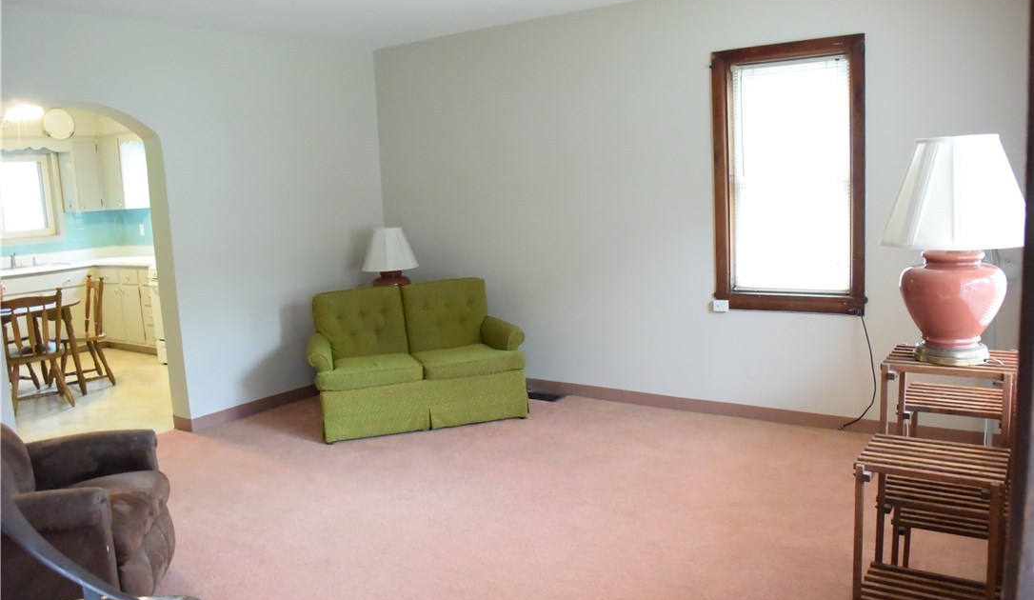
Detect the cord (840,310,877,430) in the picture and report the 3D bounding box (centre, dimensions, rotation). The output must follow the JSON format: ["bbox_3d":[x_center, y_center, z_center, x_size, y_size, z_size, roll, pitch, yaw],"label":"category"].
[{"bbox_3d":[1.919,0.406,4.362,0.182,0.691,0.050,3,11,34],"label":"cord"}]

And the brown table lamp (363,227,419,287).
[{"bbox_3d":[-0.955,-0.210,5.851,0.420,0.664,0.420,3,11,34],"label":"brown table lamp"}]

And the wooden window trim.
[{"bbox_3d":[1.543,-0.680,4.448,0.866,1.520,0.100,3,11,34],"label":"wooden window trim"}]

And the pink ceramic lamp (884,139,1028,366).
[{"bbox_3d":[1.323,-0.154,2.328,0.405,0.664,0.405,3,11,34],"label":"pink ceramic lamp"}]

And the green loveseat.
[{"bbox_3d":[-0.679,0.355,5.207,1.380,0.840,0.800,-5,9,-15],"label":"green loveseat"}]

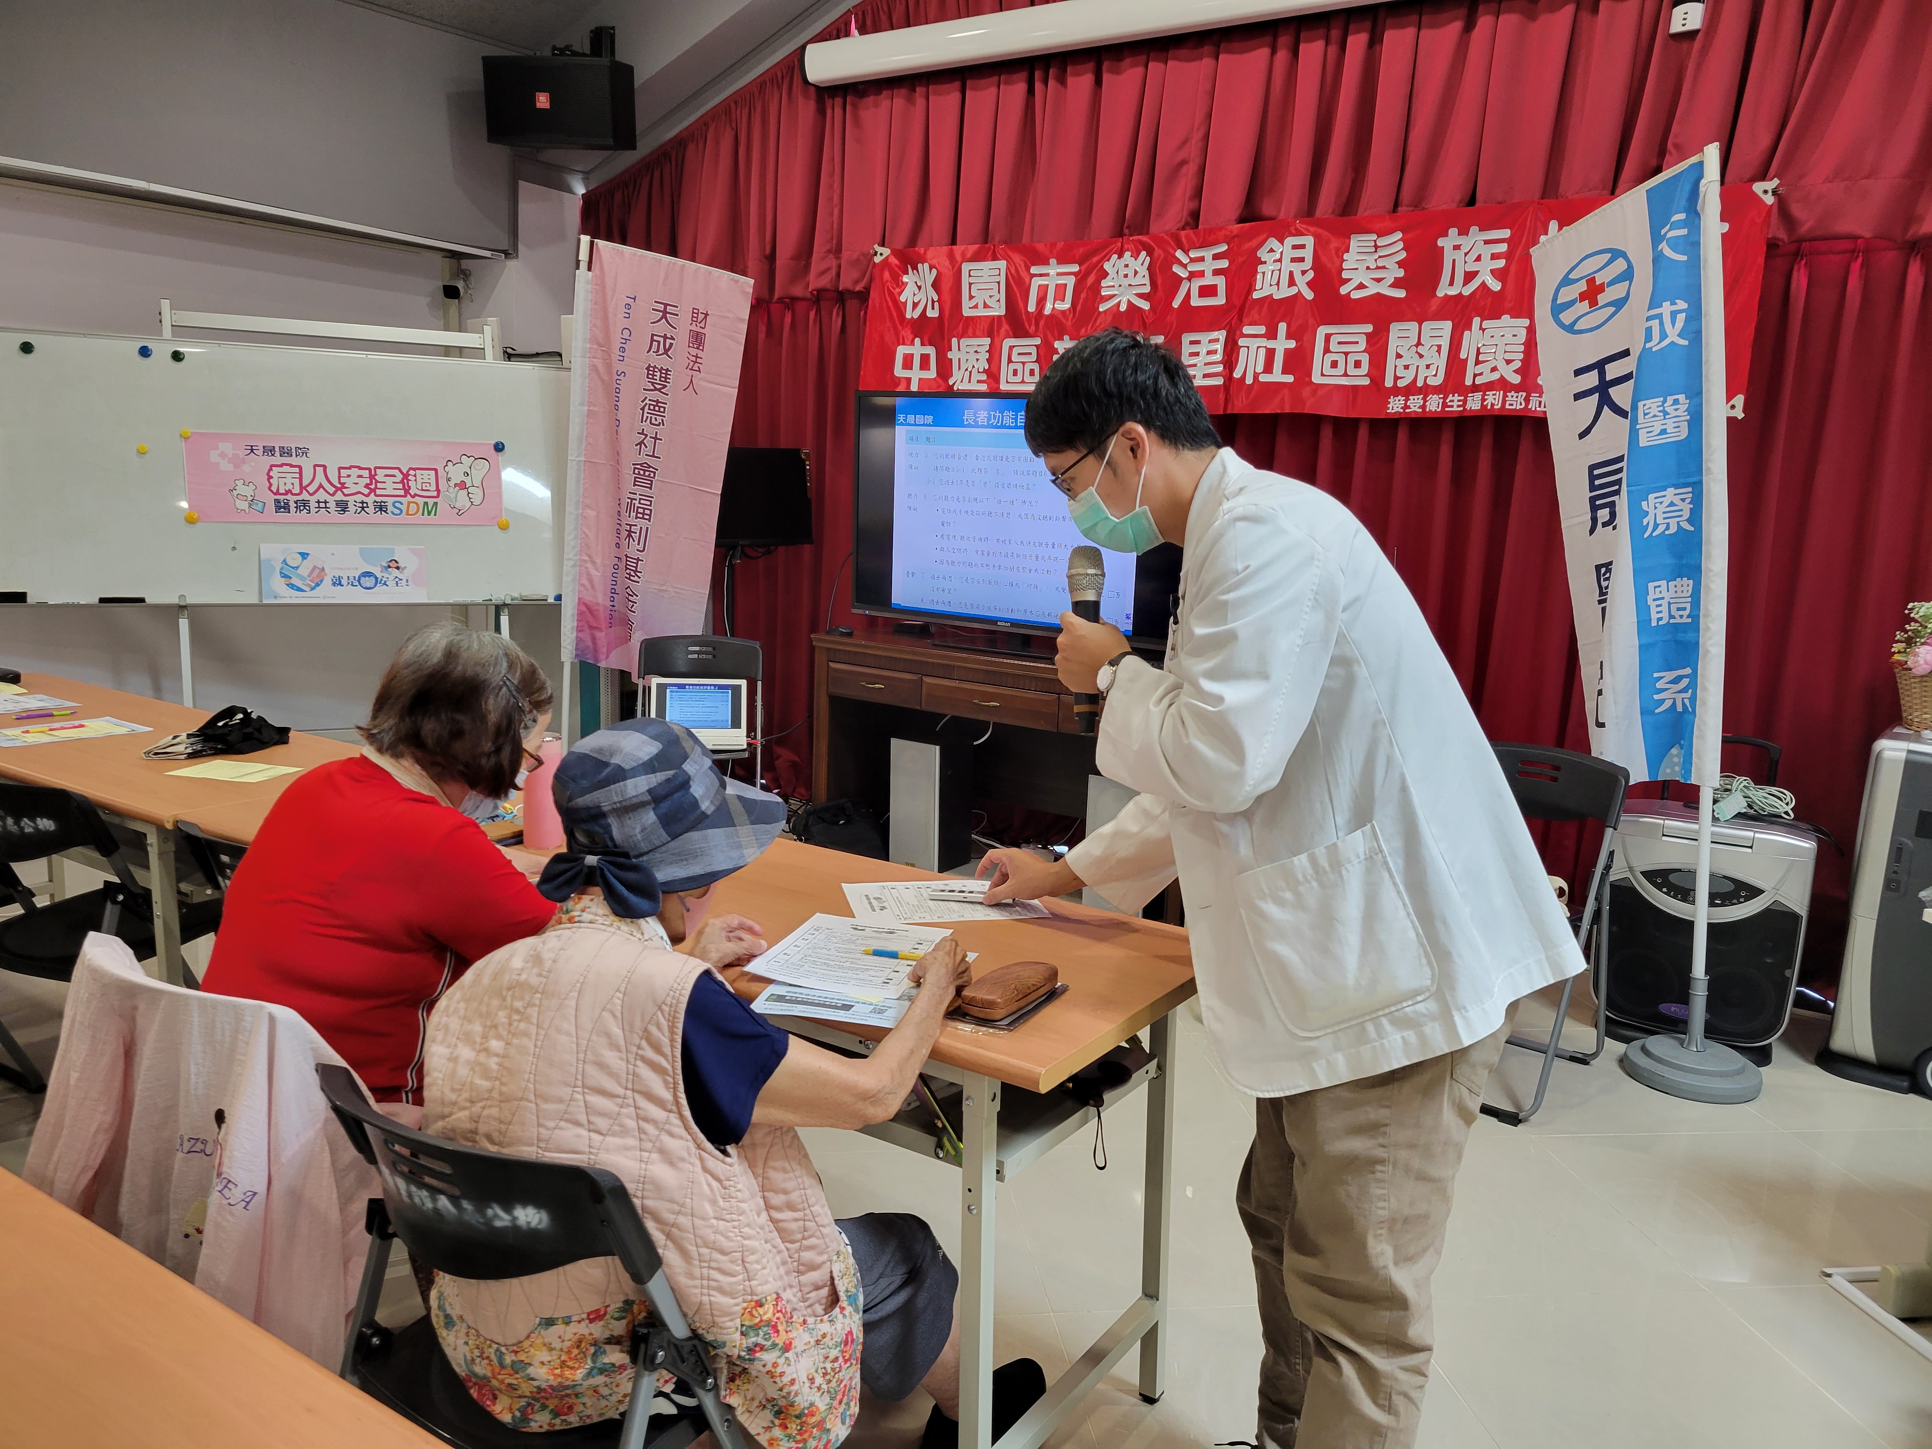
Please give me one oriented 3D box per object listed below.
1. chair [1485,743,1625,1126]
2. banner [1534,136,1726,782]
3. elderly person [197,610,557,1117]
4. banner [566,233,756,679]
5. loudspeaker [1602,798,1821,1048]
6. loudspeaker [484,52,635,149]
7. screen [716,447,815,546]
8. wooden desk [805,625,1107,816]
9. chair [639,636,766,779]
[{"bbox_3d":[1.254,0.460,3.556,0.460,0.790,0.560,10,12,39],"label":"chair"},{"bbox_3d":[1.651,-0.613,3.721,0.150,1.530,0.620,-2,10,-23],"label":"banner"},{"bbox_3d":[-0.741,0.427,2.124,0.500,1.180,0.680,8,11,34],"label":"elderly person"},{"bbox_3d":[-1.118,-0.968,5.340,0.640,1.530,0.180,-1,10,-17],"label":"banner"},{"bbox_3d":[2.002,0.543,3.914,0.460,0.560,0.340,8,11,34],"label":"loudspeaker"},{"bbox_3d":[-1.623,-2.465,5.769,0.500,0.305,0.360,1,20,-3],"label":"loudspeaker"},{"bbox_3d":[-0.920,-0.914,5.800,0.600,0.370,0.070,1,9,-3],"label":"screen"},{"bbox_3d":[0.234,0.147,5.181,1.680,0.820,0.550,9,12,39],"label":"wooden desk"},{"bbox_3d":[-0.959,0.126,5.163,0.460,0.790,0.520,1,9,-6],"label":"chair"}]

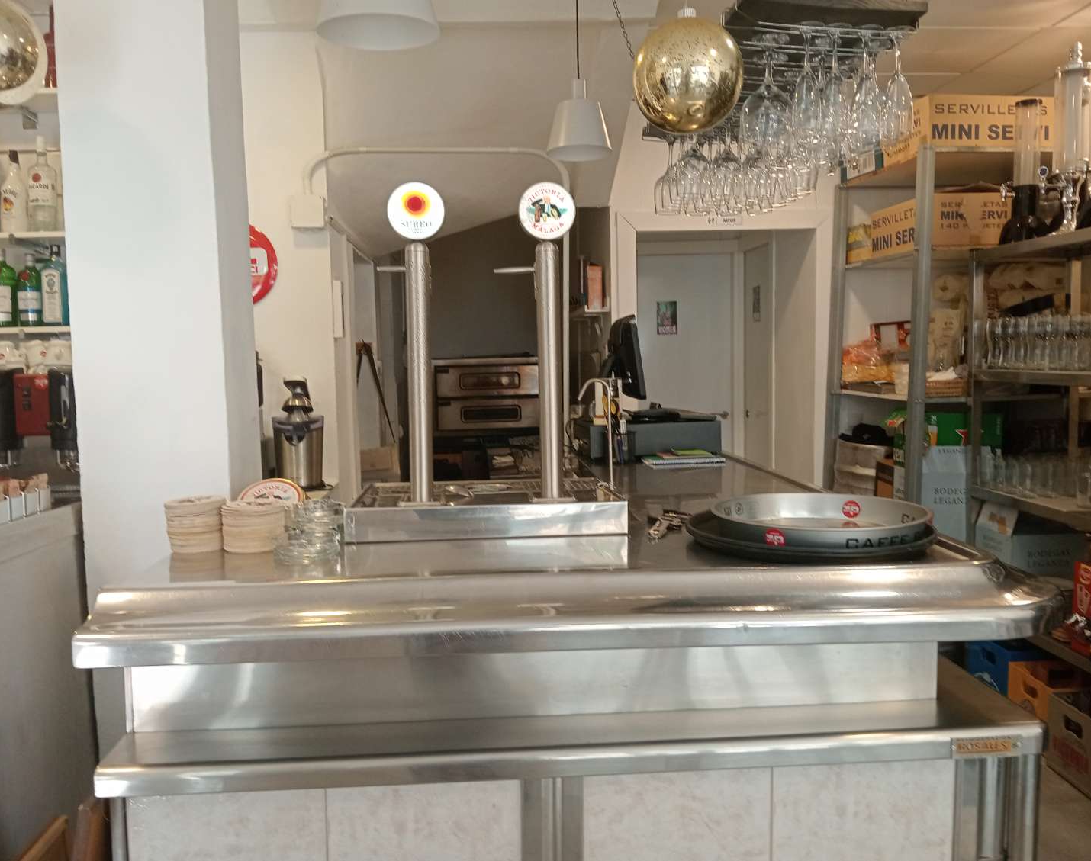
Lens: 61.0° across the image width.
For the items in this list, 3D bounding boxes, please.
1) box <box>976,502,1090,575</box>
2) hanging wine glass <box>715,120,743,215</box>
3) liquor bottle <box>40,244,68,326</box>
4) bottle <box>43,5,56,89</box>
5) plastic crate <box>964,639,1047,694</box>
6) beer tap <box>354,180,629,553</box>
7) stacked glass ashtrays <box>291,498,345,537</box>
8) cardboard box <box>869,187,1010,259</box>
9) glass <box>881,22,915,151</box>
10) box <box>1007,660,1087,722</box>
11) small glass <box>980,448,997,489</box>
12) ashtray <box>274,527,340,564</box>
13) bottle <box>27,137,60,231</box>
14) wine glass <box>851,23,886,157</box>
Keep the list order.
[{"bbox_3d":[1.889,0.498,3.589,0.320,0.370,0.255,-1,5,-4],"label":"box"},{"bbox_3d":[0.521,-0.746,2.630,0.079,0.238,0.079,-1,5,-4],"label":"hanging wine glass"},{"bbox_3d":[-1.488,-0.444,2.820,0.076,0.250,0.062,-1,5,-4],"label":"liquor bottle"},{"bbox_3d":[-1.493,-1.170,2.830,0.074,0.265,0.074,-1,5,-4],"label":"bottle"},{"bbox_3d":[1.943,0.960,3.672,0.400,0.284,0.292,-1,5,-4],"label":"plastic crate"},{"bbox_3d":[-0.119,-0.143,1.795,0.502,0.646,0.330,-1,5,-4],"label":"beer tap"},{"bbox_3d":[-0.364,0.138,1.475,0.091,0.040,0.091,-1,5,-4],"label":"stacked glass ashtrays"},{"bbox_3d":[1.637,-0.842,3.855,0.335,0.220,0.550,-1,5,-4],"label":"cardboard box"},{"bbox_3d":[0.721,-0.698,1.900,0.065,0.225,0.065,-1,5,-4],"label":"glass"},{"bbox_3d":[1.950,1.003,3.365,0.400,0.250,0.280,-1,5,-4],"label":"box"},{"bbox_3d":[1.673,0.140,3.500,0.061,0.152,0.061,-1,5,-4],"label":"small glass"},{"bbox_3d":[-0.379,0.186,1.470,0.107,0.040,0.107,-1,5,-4],"label":"ashtray"},{"bbox_3d":[-1.530,-0.751,2.820,0.080,0.287,0.080,-2,5,-14],"label":"bottle"},{"bbox_3d":[0.629,-0.665,1.810,0.061,0.235,0.061,-1,5,-4],"label":"wine glass"}]

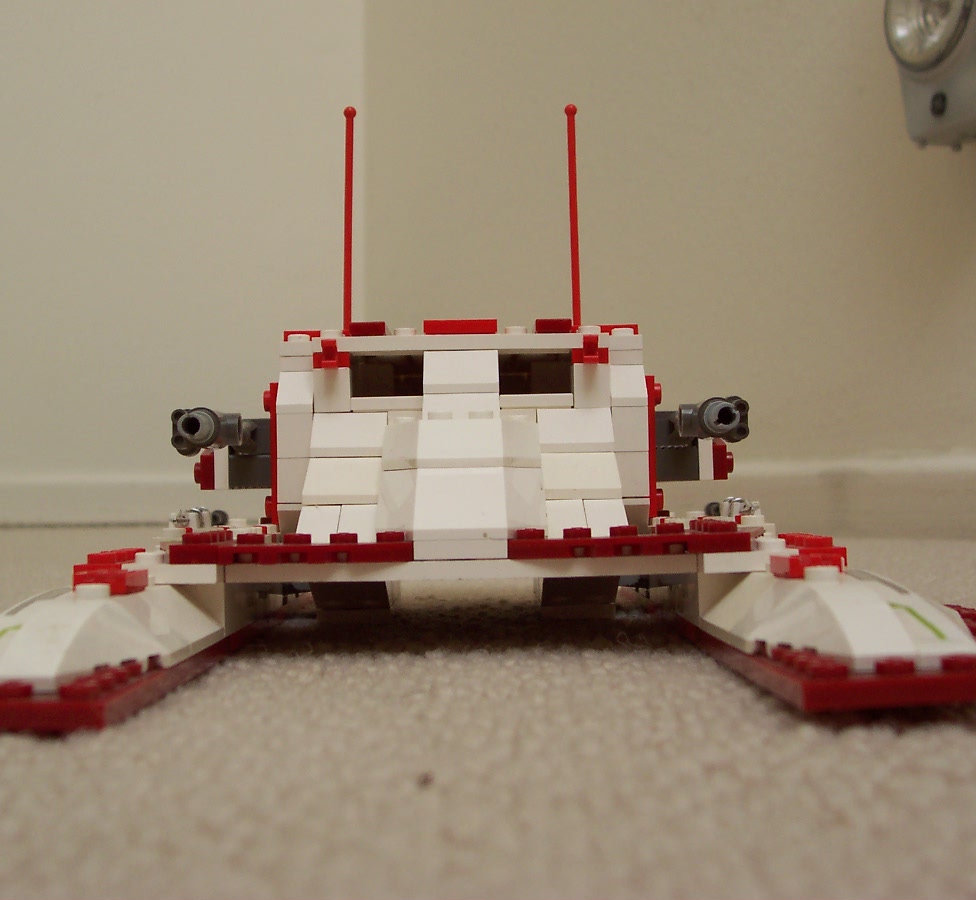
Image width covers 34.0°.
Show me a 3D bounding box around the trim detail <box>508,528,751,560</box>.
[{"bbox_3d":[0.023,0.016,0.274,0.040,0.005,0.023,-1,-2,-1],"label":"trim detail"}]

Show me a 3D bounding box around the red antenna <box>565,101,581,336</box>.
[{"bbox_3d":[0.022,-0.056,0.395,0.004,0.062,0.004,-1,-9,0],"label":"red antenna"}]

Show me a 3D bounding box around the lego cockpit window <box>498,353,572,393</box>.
[{"bbox_3d":[0.010,-0.017,0.354,0.016,0.010,0.006,-1,-1,0],"label":"lego cockpit window"}]

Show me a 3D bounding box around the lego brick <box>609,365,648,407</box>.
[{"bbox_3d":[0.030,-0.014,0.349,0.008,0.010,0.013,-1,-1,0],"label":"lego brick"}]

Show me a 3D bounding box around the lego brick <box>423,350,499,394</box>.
[{"bbox_3d":[-0.006,-0.016,0.346,0.016,0.010,0.016,-1,-2,-1],"label":"lego brick"}]

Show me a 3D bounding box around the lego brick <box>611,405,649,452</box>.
[{"bbox_3d":[0.031,-0.004,0.350,0.008,0.010,0.011,-1,-1,0],"label":"lego brick"}]

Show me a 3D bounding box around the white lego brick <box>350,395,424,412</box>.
[{"bbox_3d":[-0.022,-0.010,0.347,0.016,0.003,0.008,-1,-1,0],"label":"white lego brick"}]

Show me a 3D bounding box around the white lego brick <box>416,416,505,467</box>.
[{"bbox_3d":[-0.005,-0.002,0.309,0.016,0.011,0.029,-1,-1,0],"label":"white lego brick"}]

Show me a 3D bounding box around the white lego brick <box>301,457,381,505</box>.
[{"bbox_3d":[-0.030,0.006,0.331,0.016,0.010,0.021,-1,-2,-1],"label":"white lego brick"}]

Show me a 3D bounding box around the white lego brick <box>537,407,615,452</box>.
[{"bbox_3d":[0.019,-0.005,0.343,0.016,0.010,0.016,-1,-1,0],"label":"white lego brick"}]

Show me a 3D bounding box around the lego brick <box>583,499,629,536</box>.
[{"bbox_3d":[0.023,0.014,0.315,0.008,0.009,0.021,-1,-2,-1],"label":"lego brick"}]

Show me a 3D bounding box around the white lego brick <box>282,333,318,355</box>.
[{"bbox_3d":[-0.042,-0.023,0.355,0.008,0.005,0.008,-1,-1,0],"label":"white lego brick"}]

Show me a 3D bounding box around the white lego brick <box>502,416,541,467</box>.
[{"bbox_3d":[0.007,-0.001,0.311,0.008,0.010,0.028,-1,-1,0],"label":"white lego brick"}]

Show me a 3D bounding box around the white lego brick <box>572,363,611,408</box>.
[{"bbox_3d":[0.022,-0.014,0.347,0.008,0.010,0.009,-1,-1,0],"label":"white lego brick"}]

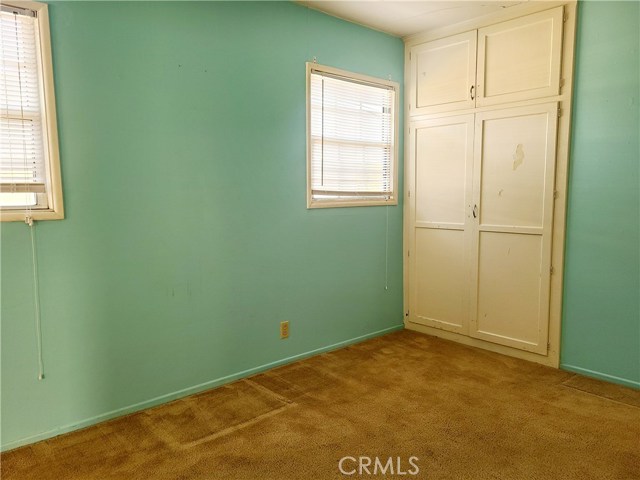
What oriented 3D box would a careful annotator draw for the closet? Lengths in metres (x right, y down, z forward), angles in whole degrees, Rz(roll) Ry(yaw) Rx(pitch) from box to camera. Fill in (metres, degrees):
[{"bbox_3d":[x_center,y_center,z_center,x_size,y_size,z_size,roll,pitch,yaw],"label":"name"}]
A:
[{"bbox_3d":[1.362,-0.399,3.788,0.500,2.442,1.317,-5,8,-42],"label":"closet"}]

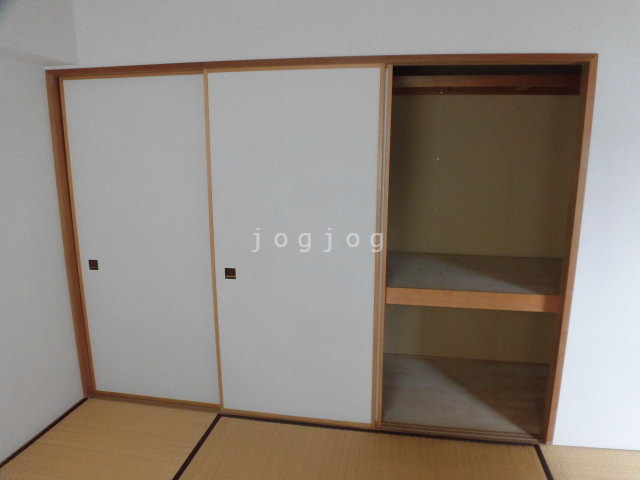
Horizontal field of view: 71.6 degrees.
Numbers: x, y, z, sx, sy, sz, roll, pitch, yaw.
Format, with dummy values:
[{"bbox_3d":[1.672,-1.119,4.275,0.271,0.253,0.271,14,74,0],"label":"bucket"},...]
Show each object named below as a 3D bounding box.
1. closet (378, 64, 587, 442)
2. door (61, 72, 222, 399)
[{"bbox_3d":[0.791,0.034,2.524,0.860,1.823,0.793,2,12,9],"label":"closet"},{"bbox_3d":[-0.940,0.042,2.405,0.820,1.800,0.045,2,12,9],"label":"door"}]

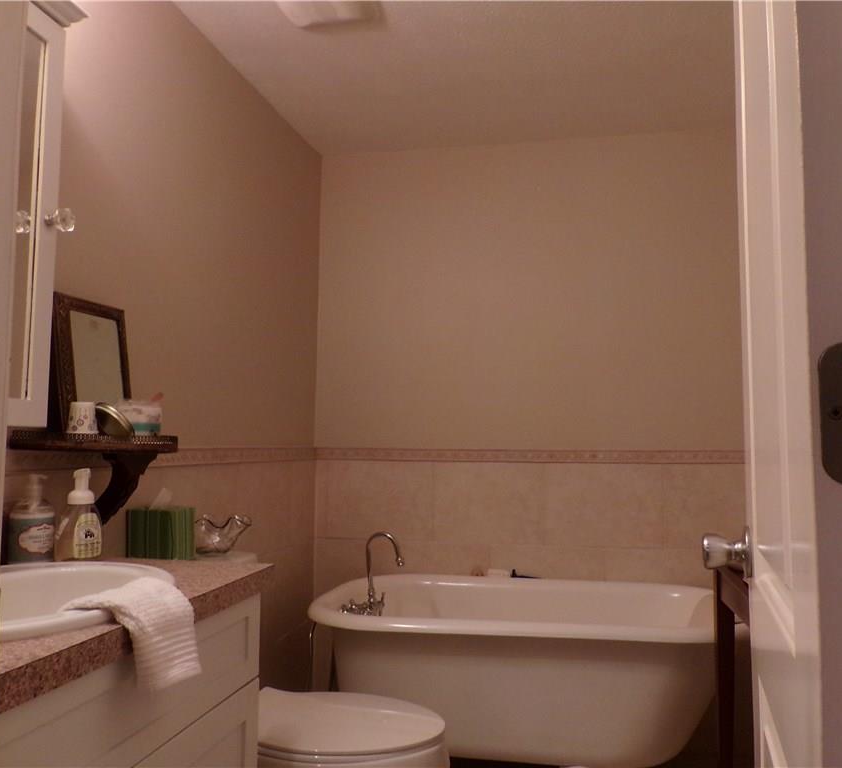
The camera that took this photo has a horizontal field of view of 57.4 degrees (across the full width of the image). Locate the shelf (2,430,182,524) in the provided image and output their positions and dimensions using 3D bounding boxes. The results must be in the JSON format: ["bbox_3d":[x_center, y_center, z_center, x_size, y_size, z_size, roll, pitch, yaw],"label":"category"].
[{"bbox_3d":[-0.716,0.202,1.494,0.170,0.208,0.660,0,-5,11],"label":"shelf"}]

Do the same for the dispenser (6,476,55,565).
[{"bbox_3d":[-0.688,0.237,1.367,0.071,0.158,0.064,4,-6,-39],"label":"dispenser"}]

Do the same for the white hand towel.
[{"bbox_3d":[-0.363,0.310,0.975,0.145,0.134,0.180,0,-5,11],"label":"white hand towel"}]

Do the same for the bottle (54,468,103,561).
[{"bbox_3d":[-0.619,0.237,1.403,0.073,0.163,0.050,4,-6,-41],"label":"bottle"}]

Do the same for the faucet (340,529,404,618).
[{"bbox_3d":[-0.144,0.574,2.328,0.180,0.250,0.180,-1,-5,16],"label":"faucet"}]

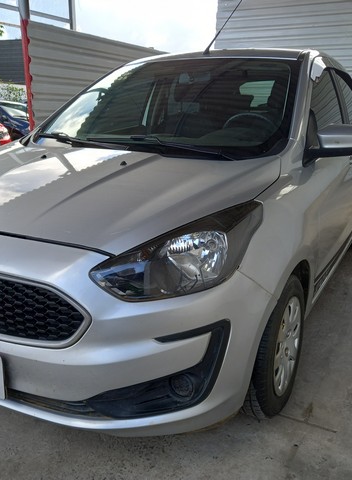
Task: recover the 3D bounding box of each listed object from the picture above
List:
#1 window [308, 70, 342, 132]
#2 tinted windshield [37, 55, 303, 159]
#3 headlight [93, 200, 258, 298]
[{"bbox_3d":[0.710,-0.699,2.256,0.060,0.380,0.880,-13,8,31],"label":"window"},{"bbox_3d":[-0.043,-0.685,2.261,1.340,0.112,0.921,9,50,27],"label":"tinted windshield"},{"bbox_3d":[0.032,0.025,1.333,0.350,0.210,0.480,9,19,27],"label":"headlight"}]

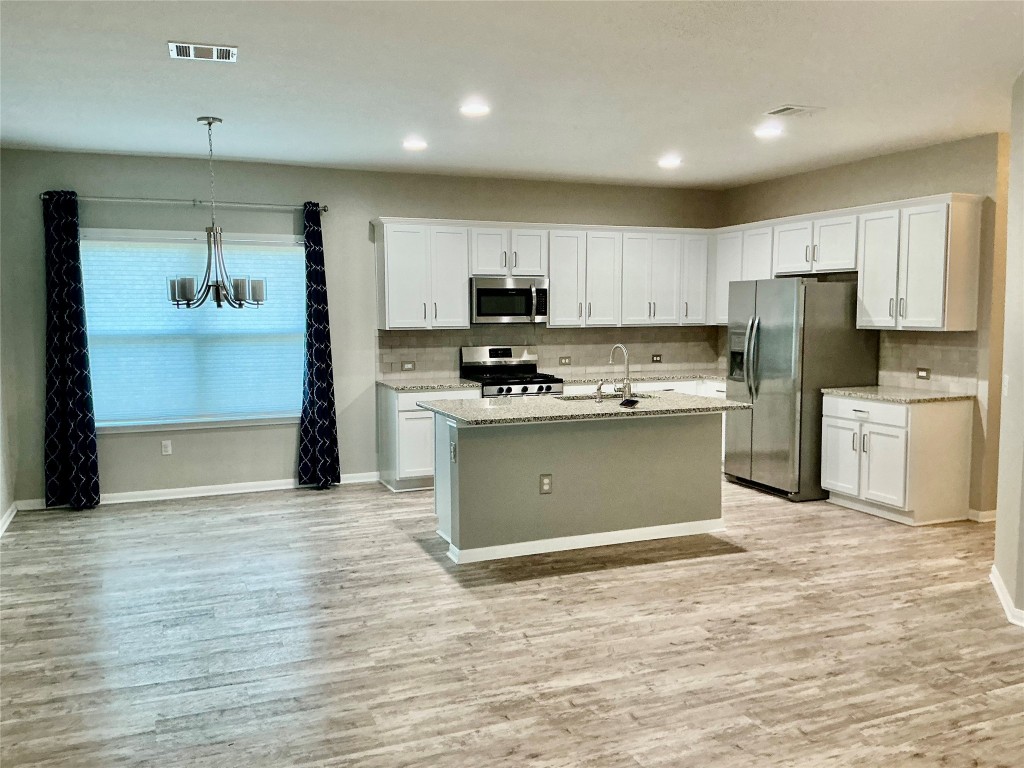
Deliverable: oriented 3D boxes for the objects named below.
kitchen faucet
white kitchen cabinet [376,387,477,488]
[{"bbox_3d":[0.771,-0.085,5.939,0.100,0.390,0.230,-2,5,-22],"label":"kitchen faucet"},{"bbox_3d":[-0.733,0.447,7.409,0.772,0.907,0.645,-2,5,-22],"label":"white kitchen cabinet"}]

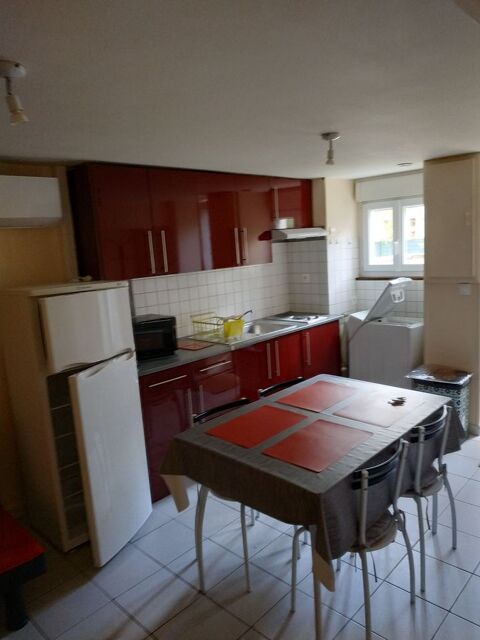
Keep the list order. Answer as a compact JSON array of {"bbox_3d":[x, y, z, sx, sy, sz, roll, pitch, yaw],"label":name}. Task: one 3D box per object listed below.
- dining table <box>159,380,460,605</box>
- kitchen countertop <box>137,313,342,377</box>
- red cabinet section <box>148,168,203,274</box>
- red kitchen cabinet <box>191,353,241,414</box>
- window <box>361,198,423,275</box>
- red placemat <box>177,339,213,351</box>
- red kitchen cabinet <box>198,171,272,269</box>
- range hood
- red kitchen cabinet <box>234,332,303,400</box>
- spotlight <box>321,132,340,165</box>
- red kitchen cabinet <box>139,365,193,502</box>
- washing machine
[{"bbox_3d":[0.409,0.844,2.223,0.858,0.766,1.238,5,13,45],"label":"dining table"},{"bbox_3d":[-0.035,0.137,3.741,0.660,0.041,2.274,5,13,45],"label":"kitchen countertop"},{"bbox_3d":[-0.555,-0.709,3.271,0.417,0.716,0.310,-13,13,-43],"label":"red cabinet section"},{"bbox_3d":[-0.379,0.654,3.444,0.619,0.853,0.401,5,13,45],"label":"red kitchen cabinet"},{"bbox_3d":[1.543,-0.817,4.353,0.771,0.718,0.081,5,13,45],"label":"window"},{"bbox_3d":[-0.382,0.198,3.353,0.310,0.012,0.215,4,12,39],"label":"red placemat"},{"bbox_3d":[-0.147,-0.813,3.754,0.355,0.736,0.812,5,13,45],"label":"red kitchen cabinet"},{"bbox_3d":[0.439,-0.807,4.208,0.528,0.107,0.619,5,13,45],"label":"range hood"},{"bbox_3d":[0.054,0.556,3.871,0.619,0.853,0.832,5,13,45],"label":"red kitchen cabinet"},{"bbox_3d":[0.519,-0.965,2.532,0.110,0.160,0.110,-4,9,0],"label":"spotlight"},{"bbox_3d":[-0.663,0.718,3.164,0.619,0.853,0.406,5,13,45],"label":"red kitchen cabinet"},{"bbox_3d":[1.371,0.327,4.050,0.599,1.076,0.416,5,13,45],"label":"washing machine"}]

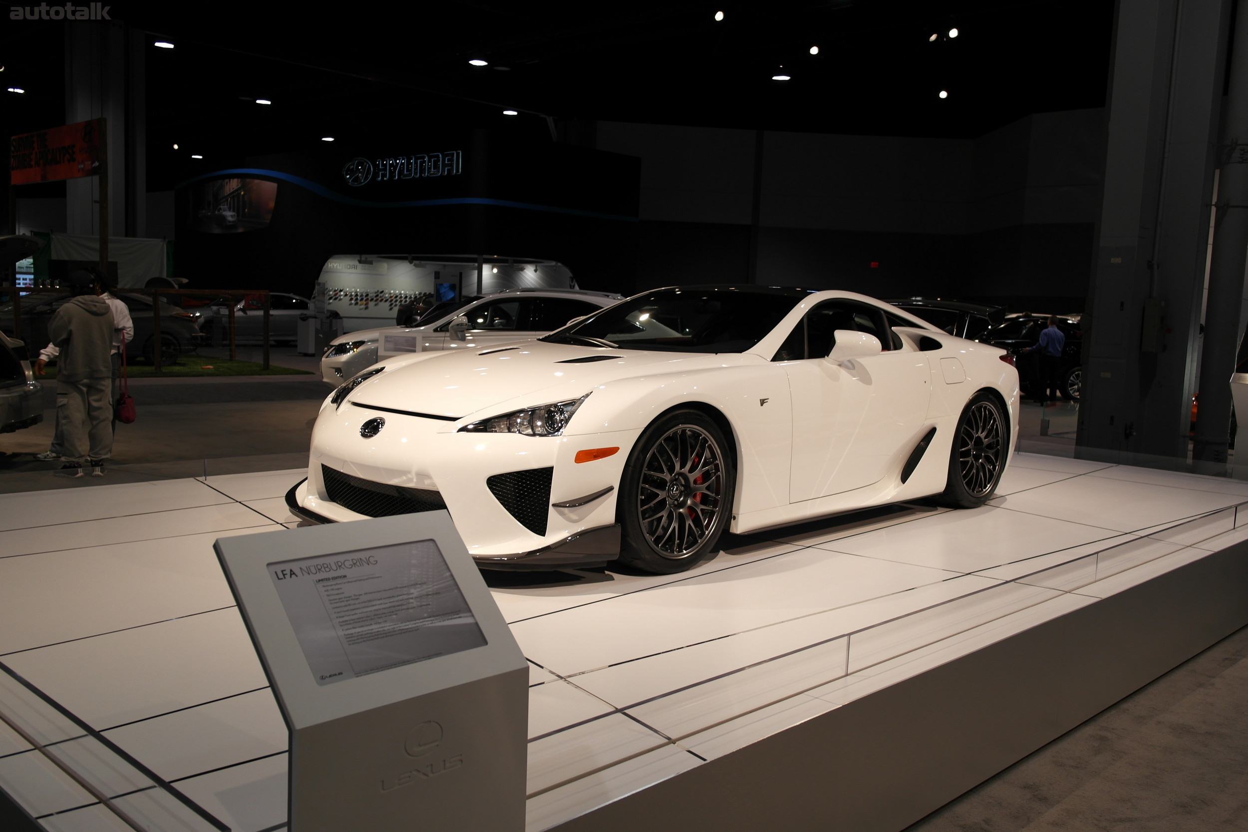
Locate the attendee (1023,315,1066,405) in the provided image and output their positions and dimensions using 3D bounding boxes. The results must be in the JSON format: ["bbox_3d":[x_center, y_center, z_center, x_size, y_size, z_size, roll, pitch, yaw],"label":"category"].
[{"bbox_3d":[8.853,-1.203,21.847,0.700,1.800,0.420,2,6,-5],"label":"attendee"}]

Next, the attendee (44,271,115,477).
[{"bbox_3d":[-4.541,-0.381,8.701,0.360,1.710,0.480,6,7,33],"label":"attendee"}]

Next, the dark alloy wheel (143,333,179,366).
[{"bbox_3d":[-9.467,-1.343,21.265,0.660,0.660,0.220,-2,7,-35],"label":"dark alloy wheel"}]

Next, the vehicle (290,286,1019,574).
[{"bbox_3d":[0.507,-0.104,5.710,1.920,1.220,4.520,8,8,44],"label":"vehicle"}]

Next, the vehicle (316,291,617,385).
[{"bbox_3d":[-1.677,-0.914,14.372,4.770,1.700,1.900,1,6,-12],"label":"vehicle"}]

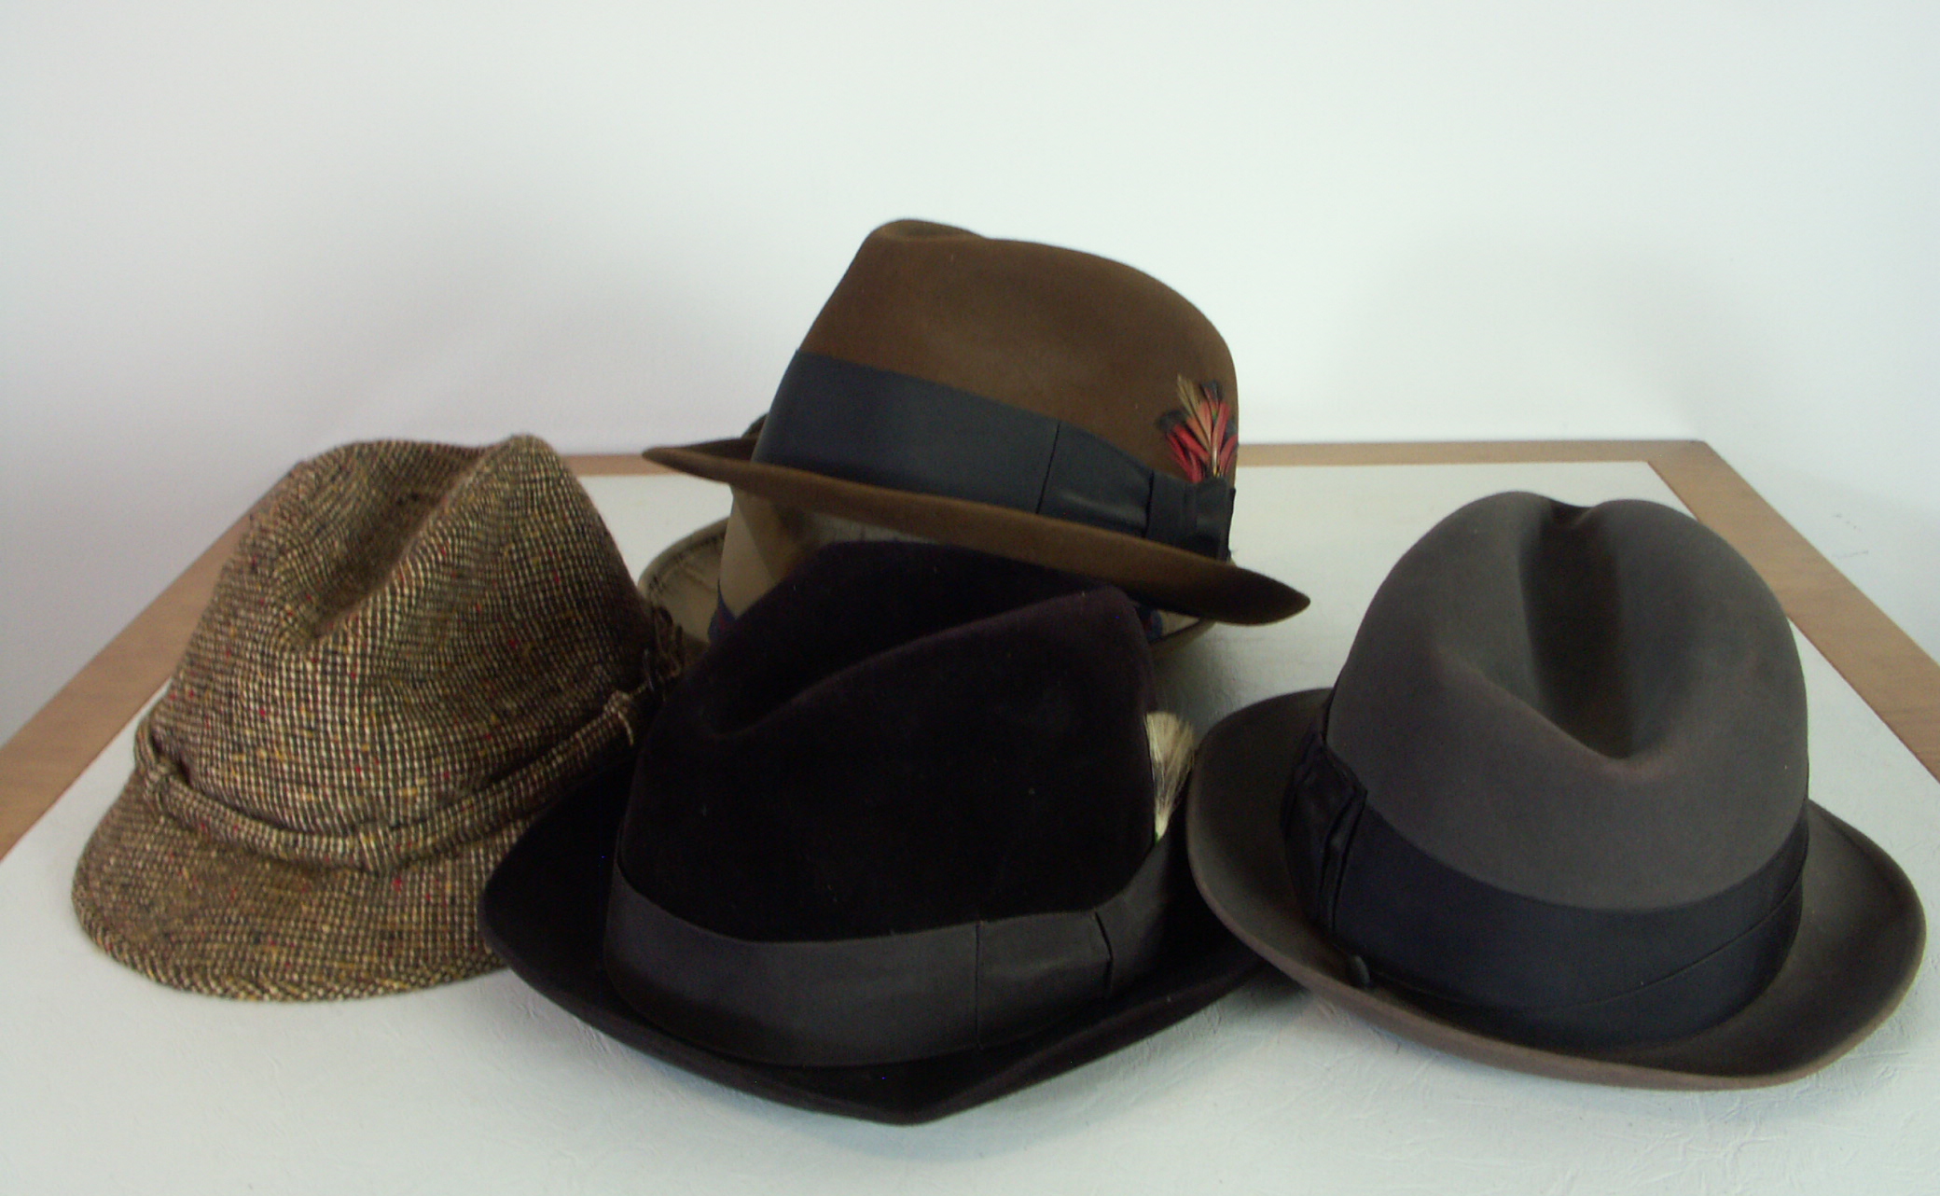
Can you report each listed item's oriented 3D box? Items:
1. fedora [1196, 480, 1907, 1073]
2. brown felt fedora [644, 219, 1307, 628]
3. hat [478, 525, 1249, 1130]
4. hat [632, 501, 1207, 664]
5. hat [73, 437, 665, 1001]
[{"bbox_3d":[0.209,0.045,0.696,0.254,0.132,0.292,2,23,9],"label":"fedora"},{"bbox_3d":[0.019,-0.084,0.819,0.300,0.135,0.262,13,2,-44],"label":"brown felt fedora"},{"bbox_3d":[-0.022,0.054,0.679,0.288,0.125,0.260,-19,28,-36],"label":"hat"},{"bbox_3d":[-0.020,-0.057,0.936,0.288,0.122,0.262,-3,23,-4],"label":"hat"},{"bbox_3d":[-0.223,0.028,0.765,0.238,0.136,0.286,3,23,9],"label":"hat"}]

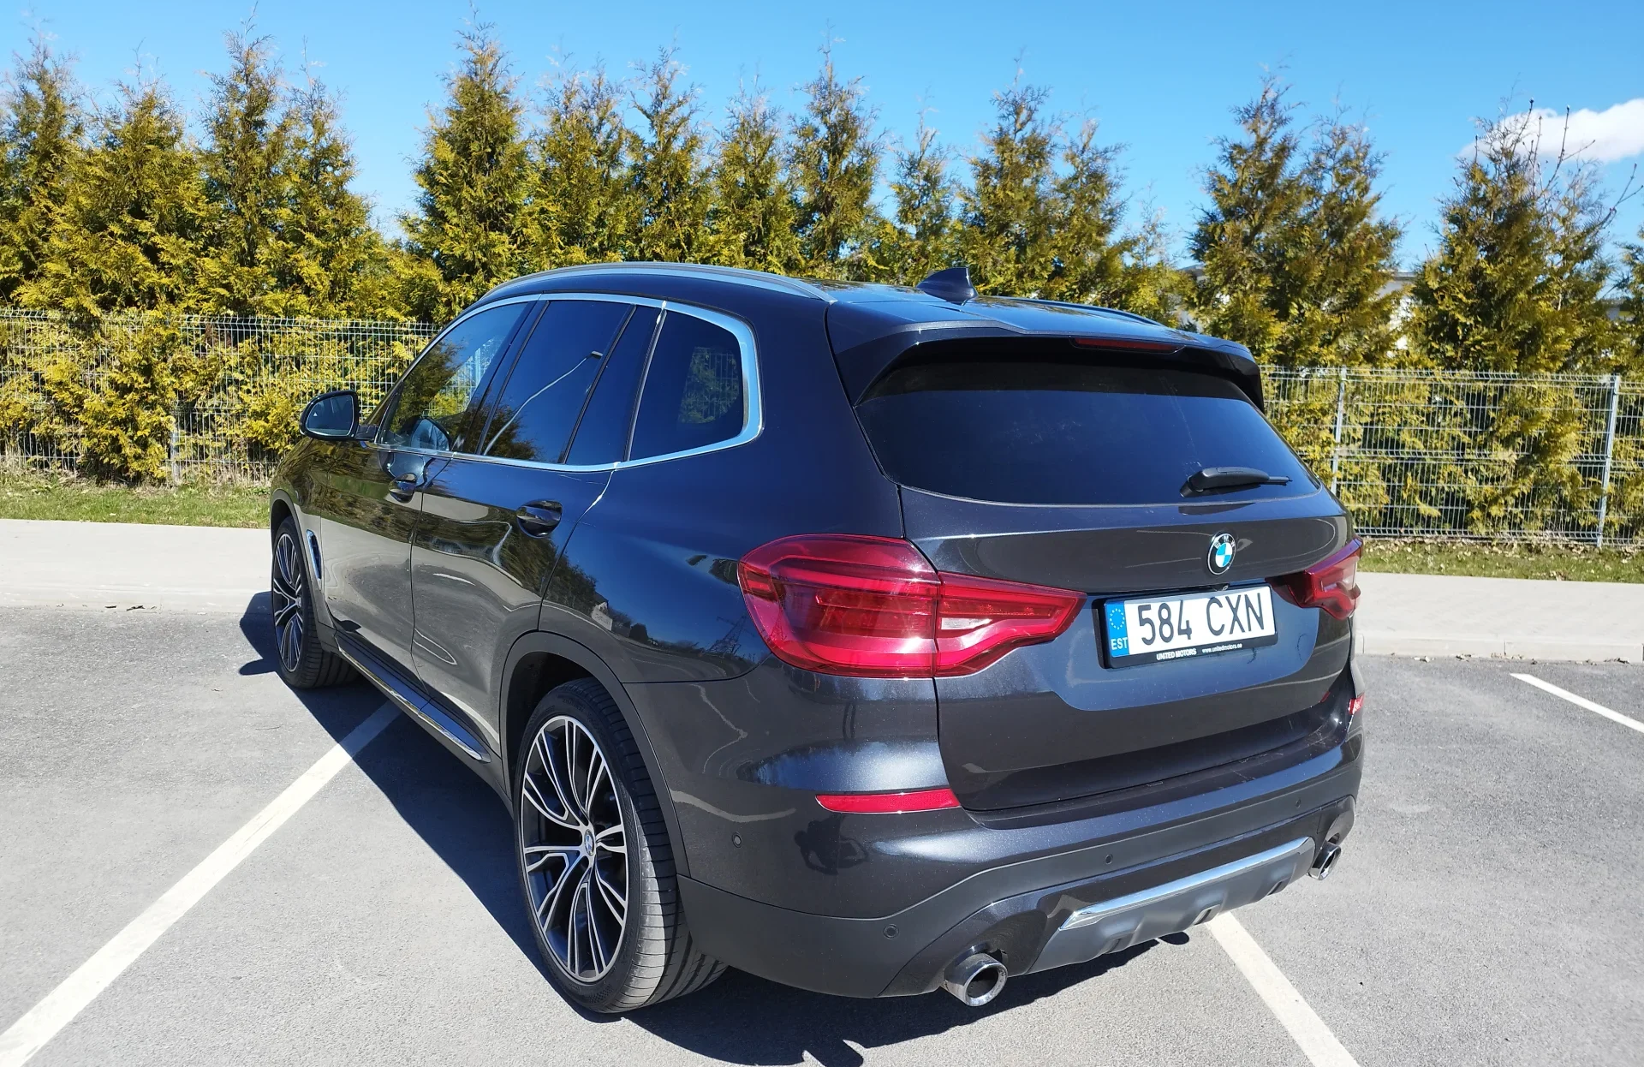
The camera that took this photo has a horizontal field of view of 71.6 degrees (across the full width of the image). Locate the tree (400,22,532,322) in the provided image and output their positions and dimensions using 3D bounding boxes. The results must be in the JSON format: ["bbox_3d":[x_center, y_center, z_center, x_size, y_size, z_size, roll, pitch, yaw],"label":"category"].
[{"bbox_3d":[-3.244,-2.508,10.382,1.350,4.148,1.350,2,7,-5],"label":"tree"}]

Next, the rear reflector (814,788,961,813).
[{"bbox_3d":[0.110,0.436,1.889,0.250,0.036,0.040,1,8,-14],"label":"rear reflector"}]

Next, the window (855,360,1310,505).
[{"bbox_3d":[0.670,-0.213,2.313,1.310,0.360,0.100,-2,-25,-36],"label":"window"}]

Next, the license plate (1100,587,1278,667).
[{"bbox_3d":[0.736,0.173,2.242,0.530,0.122,0.022,-2,-6,-36],"label":"license plate"}]

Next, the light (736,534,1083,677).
[{"bbox_3d":[0.174,0.099,1.946,0.620,0.230,0.255,-2,9,-36],"label":"light"}]

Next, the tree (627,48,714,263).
[{"bbox_3d":[-1.414,-2.385,10.523,1.000,4.059,1.000,2,7,-5],"label":"tree"}]

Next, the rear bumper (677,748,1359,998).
[{"bbox_3d":[0.637,0.596,2.414,1.840,0.420,0.530,-2,9,-36],"label":"rear bumper"}]

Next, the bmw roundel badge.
[{"bbox_3d":[0.768,0.040,2.192,0.082,0.082,0.014,-2,3,-36],"label":"bmw roundel badge"}]

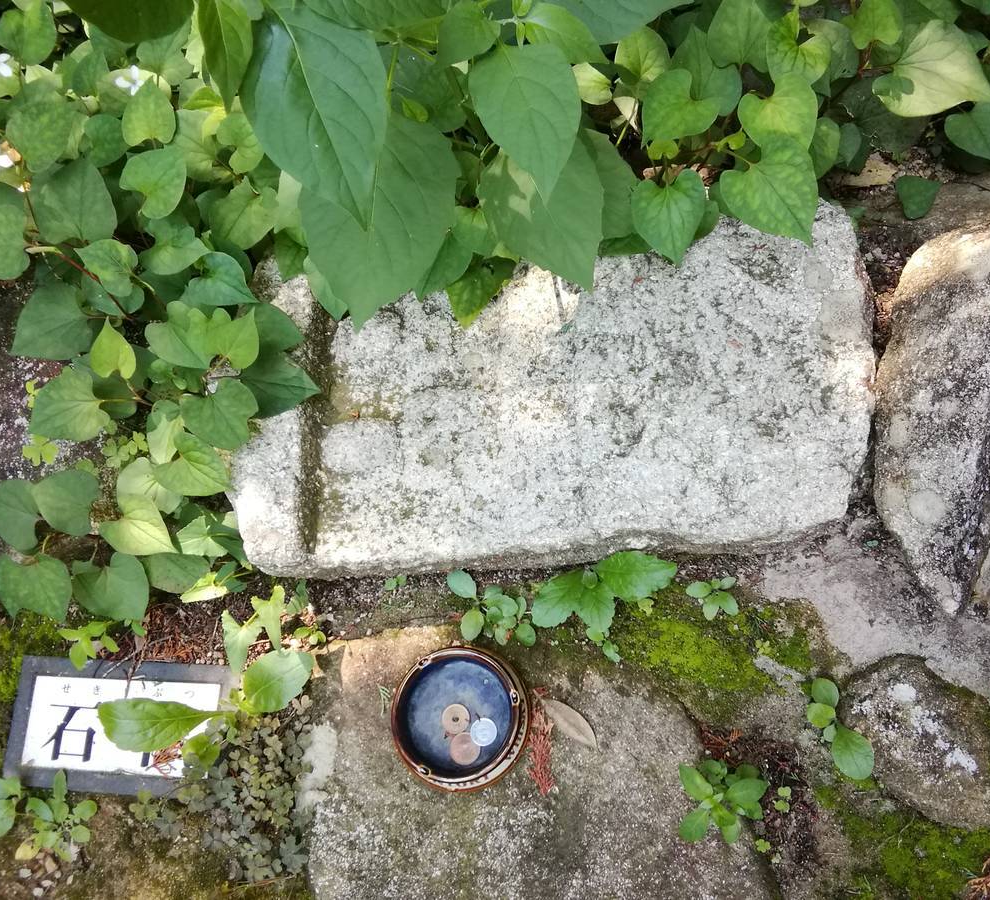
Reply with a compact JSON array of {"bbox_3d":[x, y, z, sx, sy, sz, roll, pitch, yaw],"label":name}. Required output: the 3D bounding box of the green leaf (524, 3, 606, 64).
[{"bbox_3d":[0.048,-0.281,0.610,0.068,0.013,0.043,32,81,7],"label":"green leaf"}]

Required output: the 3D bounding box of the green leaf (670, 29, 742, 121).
[{"bbox_3d":[0.165,-0.297,0.710,0.059,0.014,0.071,2,89,11],"label":"green leaf"}]

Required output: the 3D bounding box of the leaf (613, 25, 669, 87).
[{"bbox_3d":[0.130,-0.353,0.800,0.050,0.014,0.054,0,95,6],"label":"leaf"}]

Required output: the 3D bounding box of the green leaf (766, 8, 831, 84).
[{"bbox_3d":[0.259,-0.344,0.775,0.054,0.014,0.083,6,79,2],"label":"green leaf"}]

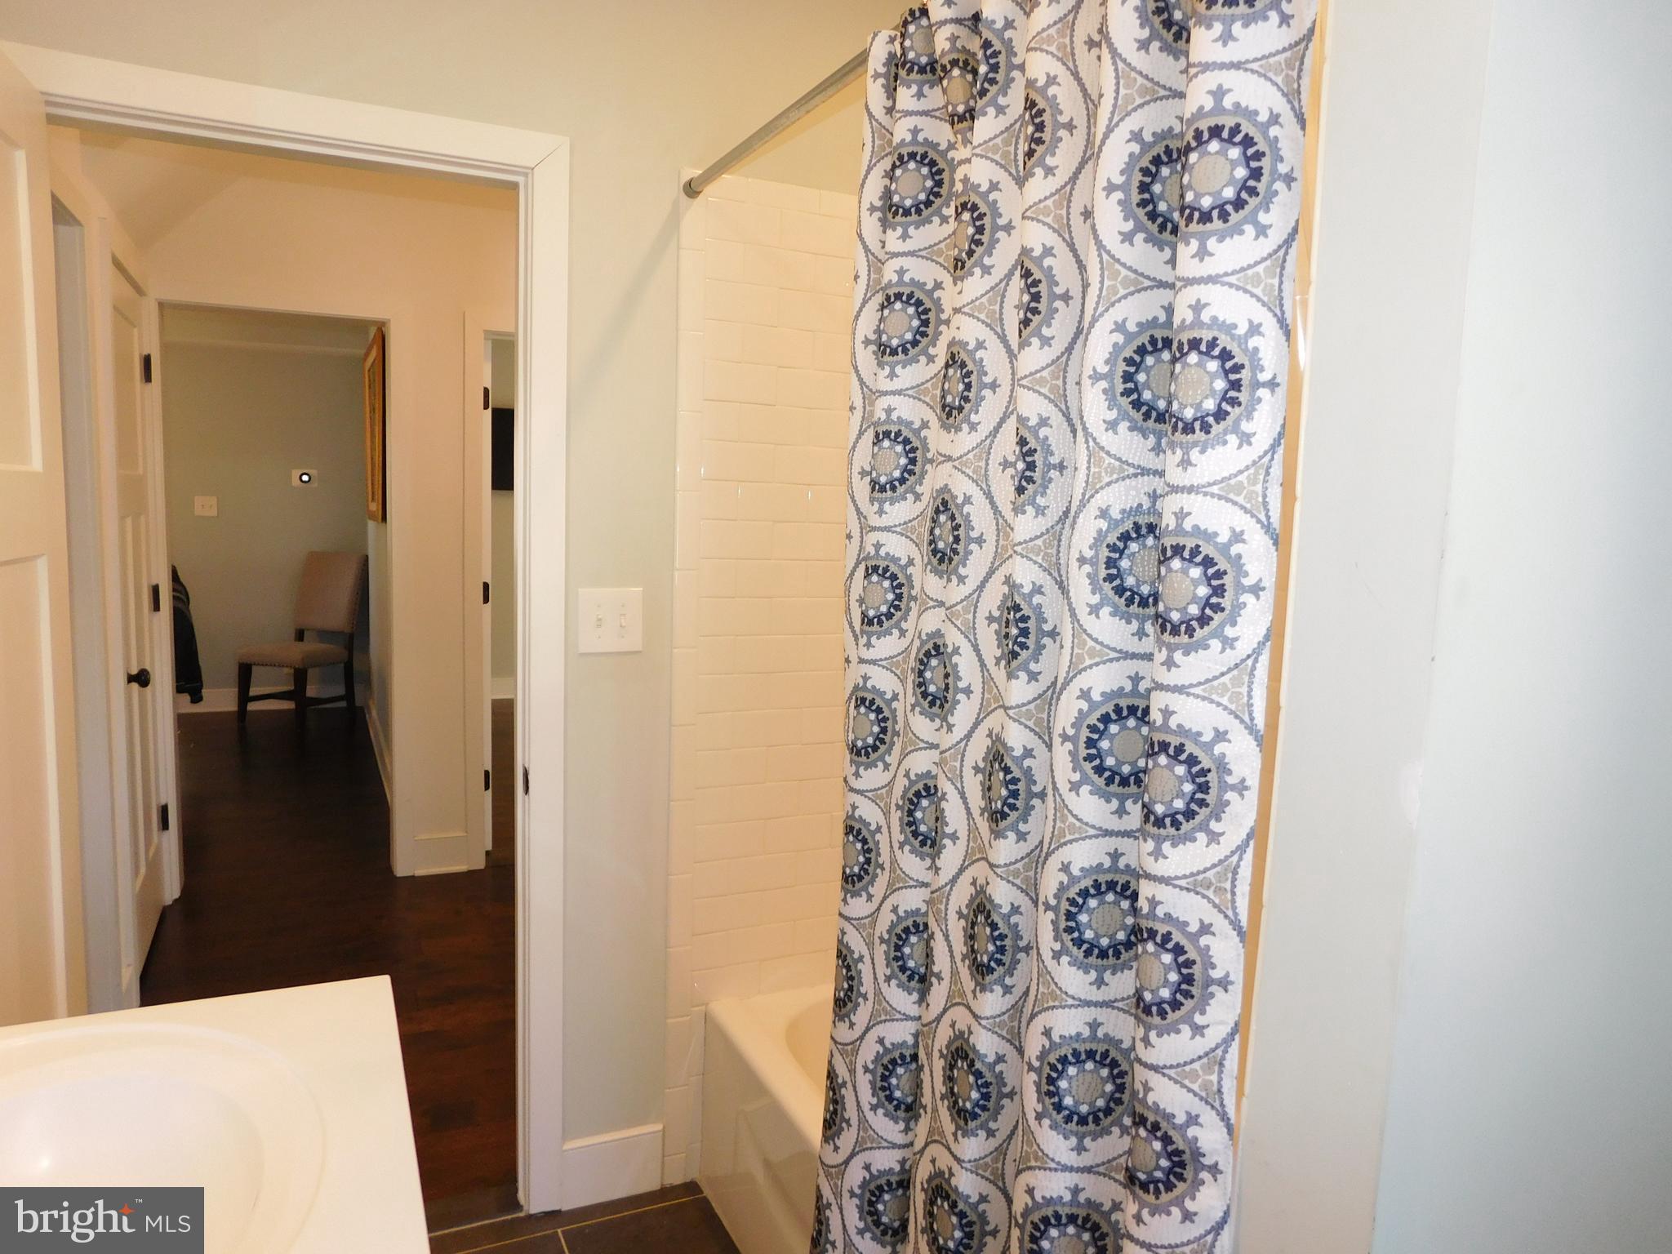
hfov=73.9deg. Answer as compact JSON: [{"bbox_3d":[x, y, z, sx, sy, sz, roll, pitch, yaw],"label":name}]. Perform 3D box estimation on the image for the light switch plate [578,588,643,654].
[{"bbox_3d":[-0.439,-0.012,2.172,0.125,0.125,0.012,-1,7,-25],"label":"light switch plate"}]

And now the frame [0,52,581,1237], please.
[{"bbox_3d":[-0.952,0.147,2.005,0.896,2.091,0.130,-1,7,-25],"label":"frame"}]

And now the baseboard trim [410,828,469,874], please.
[{"bbox_3d":[-1.498,0.865,4.216,0.185,0.139,0.024,-1,7,-25],"label":"baseboard trim"}]

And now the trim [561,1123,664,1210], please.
[{"bbox_3d":[-0.463,1.116,2.298,0.206,0.133,0.022,-1,7,-25],"label":"trim"}]

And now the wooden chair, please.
[{"bbox_3d":[-3.257,0.066,6.849,0.493,1.025,0.619,4,7,17],"label":"wooden chair"}]

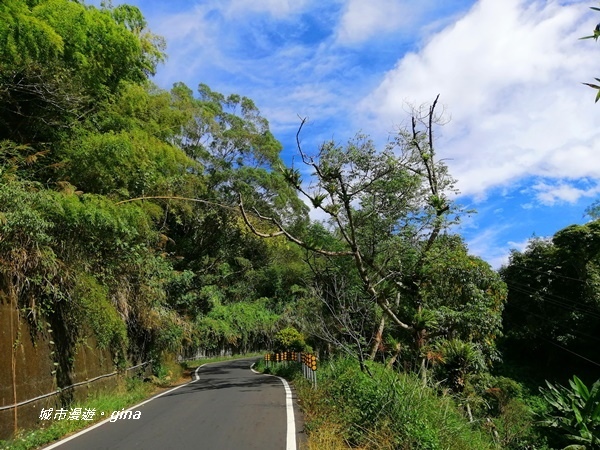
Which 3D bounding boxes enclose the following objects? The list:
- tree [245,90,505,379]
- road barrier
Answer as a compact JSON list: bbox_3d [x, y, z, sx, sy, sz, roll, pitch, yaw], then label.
[{"bbox_3d":[2.650,0.162,16.492,9.300,10.600,8.000,0,-15,0],"label":"tree"},{"bbox_3d":[-0.450,6.191,19.881,1.400,1.100,13.500,2,-15,-9],"label":"road barrier"}]

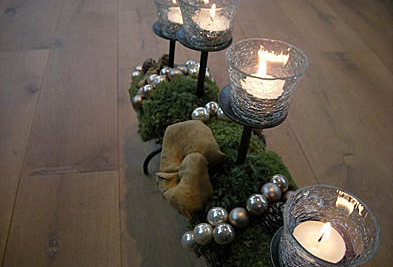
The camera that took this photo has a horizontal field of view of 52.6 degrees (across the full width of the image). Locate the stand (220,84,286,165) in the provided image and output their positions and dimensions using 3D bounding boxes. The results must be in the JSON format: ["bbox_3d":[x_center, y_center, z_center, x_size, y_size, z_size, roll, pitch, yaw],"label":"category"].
[{"bbox_3d":[0.050,0.002,0.383,0.064,0.084,0.064,5,42,0],"label":"stand"}]

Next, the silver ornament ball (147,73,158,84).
[{"bbox_3d":[-0.060,-0.074,0.540,0.017,0.017,0.017,3,42,-2],"label":"silver ornament ball"}]

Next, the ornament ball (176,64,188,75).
[{"bbox_3d":[-0.020,-0.088,0.562,0.017,0.017,0.017,3,42,-2],"label":"ornament ball"}]

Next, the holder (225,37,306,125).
[{"bbox_3d":[0.056,-0.044,0.341,0.066,0.049,0.066,5,42,0],"label":"holder"}]

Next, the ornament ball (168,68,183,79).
[{"bbox_3d":[-0.028,-0.083,0.553,0.017,0.017,0.017,5,42,0],"label":"ornament ball"}]

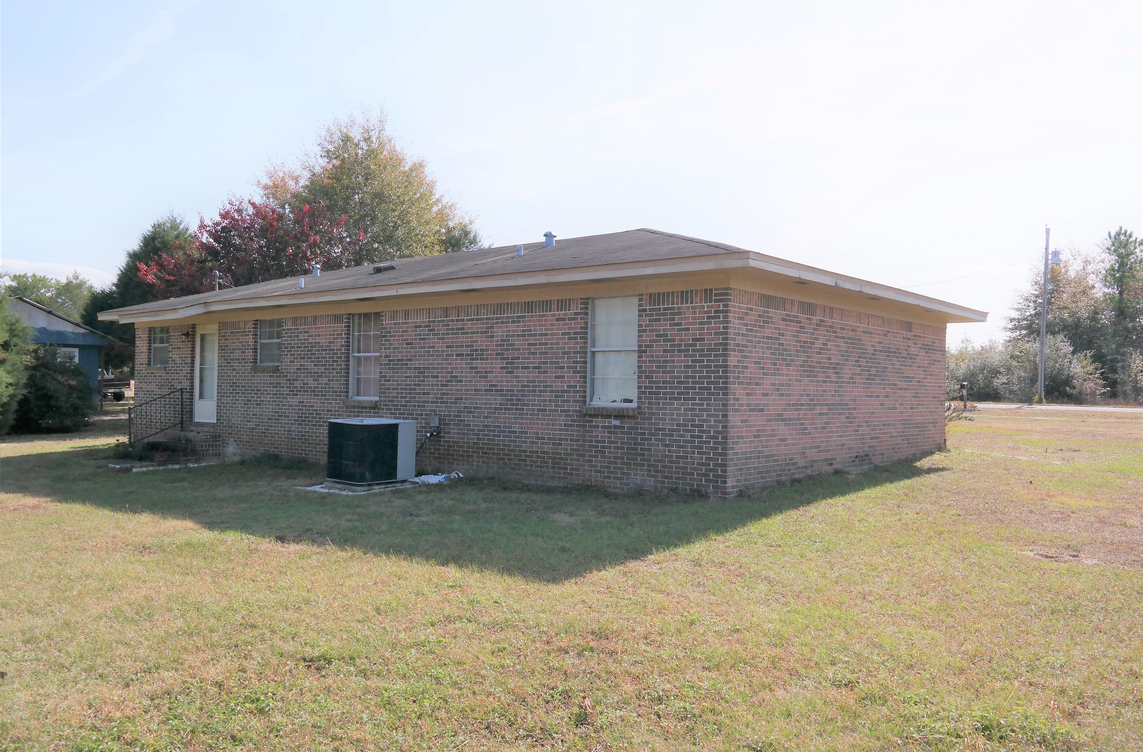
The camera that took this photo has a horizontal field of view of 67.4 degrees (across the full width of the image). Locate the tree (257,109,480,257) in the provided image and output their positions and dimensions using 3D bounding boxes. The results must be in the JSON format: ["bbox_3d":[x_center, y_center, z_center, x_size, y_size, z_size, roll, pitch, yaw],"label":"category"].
[{"bbox_3d":[-10.500,-6.100,45.000,11.900,15.600,11.500,1,-1,0],"label":"tree"}]

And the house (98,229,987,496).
[{"bbox_3d":[-1.420,-0.600,17.900,16.300,4.300,9.300,0,-1,39],"label":"house"}]

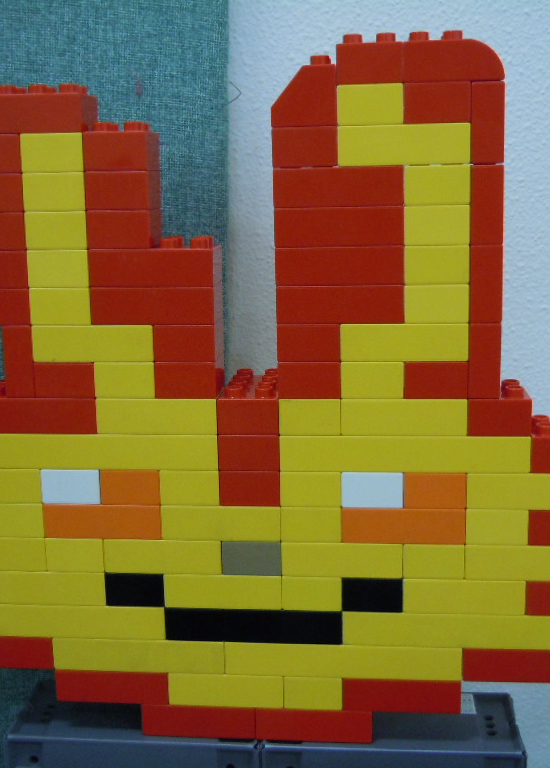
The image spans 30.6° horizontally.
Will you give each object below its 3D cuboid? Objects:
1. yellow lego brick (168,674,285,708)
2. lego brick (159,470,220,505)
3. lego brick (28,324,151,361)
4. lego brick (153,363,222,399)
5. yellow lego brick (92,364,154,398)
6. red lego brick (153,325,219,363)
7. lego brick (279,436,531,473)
[{"bbox_3d":[-0.025,0.165,0.569,0.064,0.021,0.032,0,11,6],"label":"yellow lego brick"},{"bbox_3d":[-0.043,0.051,0.548,0.032,0.021,0.032,0,11,5],"label":"lego brick"},{"bbox_3d":[-0.092,-0.025,0.534,0.064,0.021,0.032,0,10,6],"label":"lego brick"},{"bbox_3d":[-0.045,-0.006,0.536,0.032,0.021,0.032,0,11,5],"label":"lego brick"},{"bbox_3d":[-0.077,-0.006,0.539,0.032,0.021,0.032,0,11,5],"label":"yellow lego brick"},{"bbox_3d":[-0.045,-0.025,0.531,0.032,0.020,0.032,0,11,5],"label":"red lego brick"},{"bbox_3d":[0.068,0.032,0.530,0.128,0.021,0.032,0,11,6],"label":"lego brick"}]

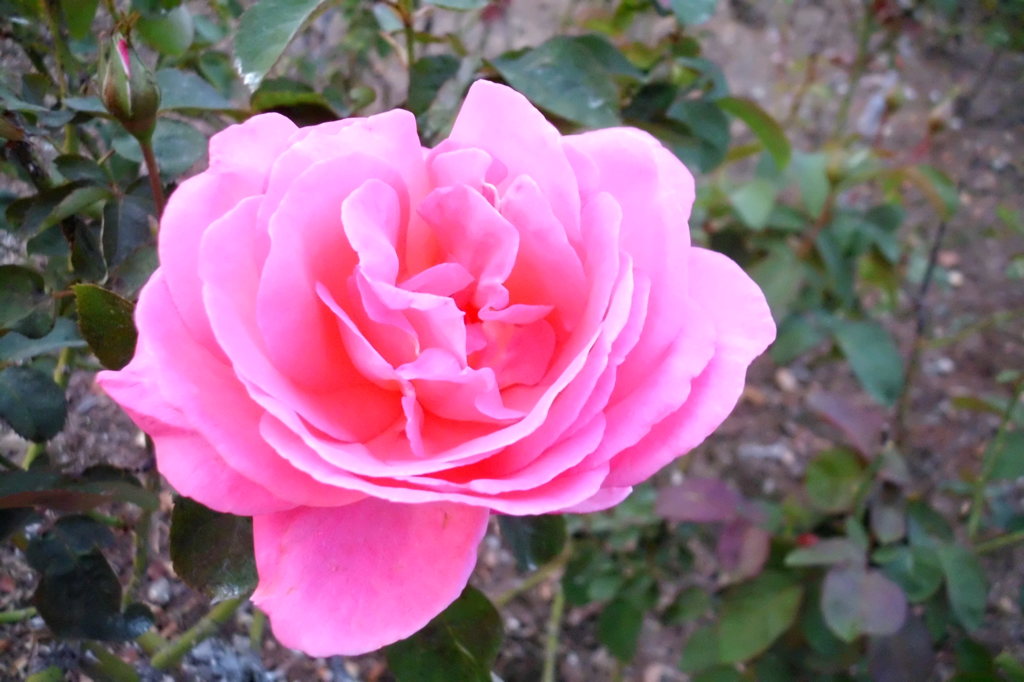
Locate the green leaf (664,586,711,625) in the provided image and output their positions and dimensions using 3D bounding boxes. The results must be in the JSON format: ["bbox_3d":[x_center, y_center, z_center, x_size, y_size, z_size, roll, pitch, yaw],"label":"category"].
[{"bbox_3d":[0.093,0.140,0.420,0.027,0.006,0.019,-32,65,-17],"label":"green leaf"}]

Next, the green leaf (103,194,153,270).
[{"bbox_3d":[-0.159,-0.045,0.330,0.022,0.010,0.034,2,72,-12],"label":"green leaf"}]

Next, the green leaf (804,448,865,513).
[{"bbox_3d":[0.170,0.074,0.420,0.034,0.008,0.034,4,60,2],"label":"green leaf"}]

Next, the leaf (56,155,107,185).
[{"bbox_3d":[-0.157,-0.062,0.290,0.021,0.006,0.015,1,41,10],"label":"leaf"}]

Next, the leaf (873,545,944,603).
[{"bbox_3d":[0.248,0.146,0.500,0.042,0.012,0.043,-10,60,-6],"label":"leaf"}]

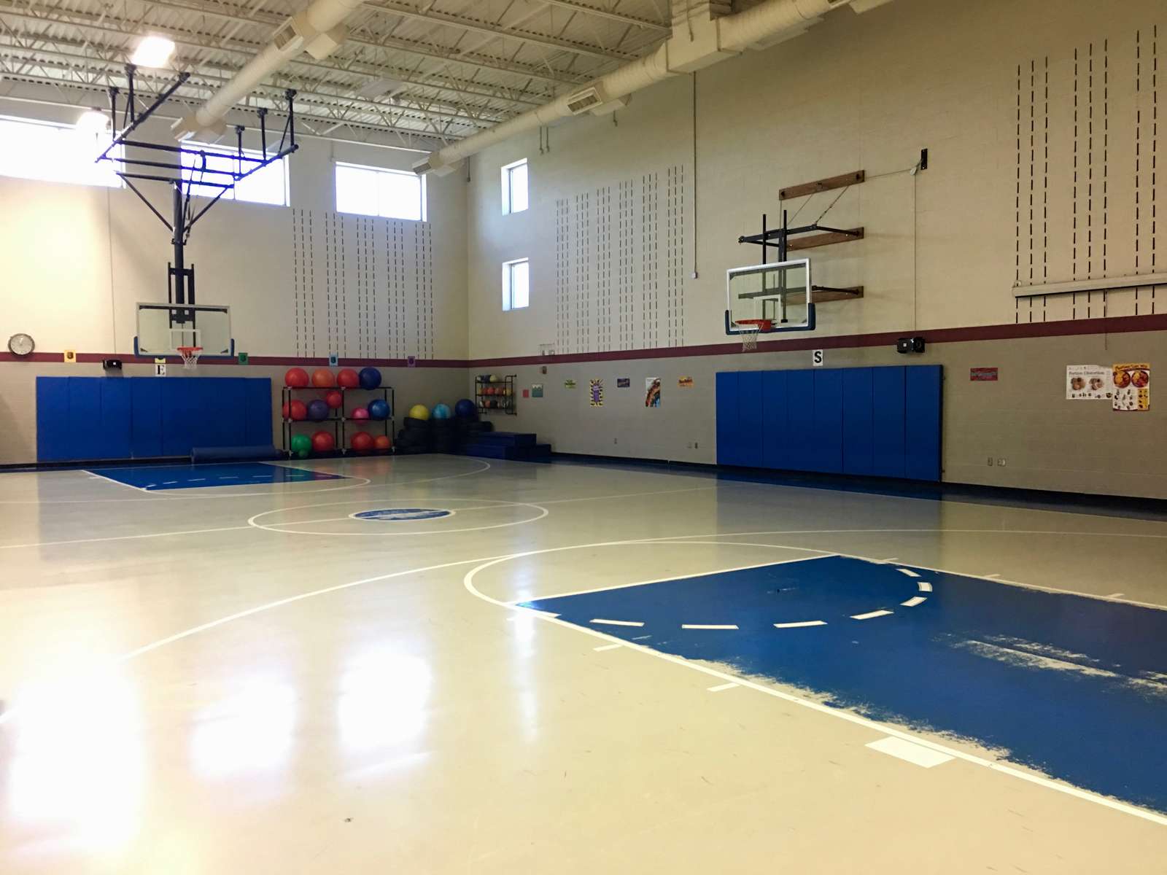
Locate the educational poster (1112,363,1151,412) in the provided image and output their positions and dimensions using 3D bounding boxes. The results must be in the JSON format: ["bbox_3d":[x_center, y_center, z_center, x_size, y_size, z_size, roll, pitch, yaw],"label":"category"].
[{"bbox_3d":[7.084,-0.642,12.644,0.010,0.600,0.460,-2,3,-36],"label":"educational poster"}]

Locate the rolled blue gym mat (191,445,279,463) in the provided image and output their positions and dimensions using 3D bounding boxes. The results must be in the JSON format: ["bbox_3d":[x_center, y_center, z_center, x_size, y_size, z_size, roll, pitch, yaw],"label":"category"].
[{"bbox_3d":[-8.160,0.376,22.860,1.890,0.340,0.340,-2,3,-36],"label":"rolled blue gym mat"}]

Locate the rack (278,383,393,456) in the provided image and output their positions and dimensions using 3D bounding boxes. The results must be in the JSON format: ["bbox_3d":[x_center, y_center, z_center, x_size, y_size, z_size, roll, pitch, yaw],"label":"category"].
[{"bbox_3d":[-6.044,-0.397,24.343,2.710,1.710,0.510,-2,3,-36],"label":"rack"}]

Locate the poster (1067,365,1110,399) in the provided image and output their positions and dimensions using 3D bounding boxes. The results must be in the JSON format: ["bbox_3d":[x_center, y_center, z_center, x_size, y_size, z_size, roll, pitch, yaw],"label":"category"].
[{"bbox_3d":[6.762,-0.728,13.087,0.010,0.445,0.610,-2,3,-36],"label":"poster"}]

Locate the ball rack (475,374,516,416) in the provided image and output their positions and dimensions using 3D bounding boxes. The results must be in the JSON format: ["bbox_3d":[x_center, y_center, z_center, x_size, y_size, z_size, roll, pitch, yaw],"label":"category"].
[{"bbox_3d":[-2.280,-1.095,25.392,0.320,1.020,1.570,-2,3,-36],"label":"ball rack"}]

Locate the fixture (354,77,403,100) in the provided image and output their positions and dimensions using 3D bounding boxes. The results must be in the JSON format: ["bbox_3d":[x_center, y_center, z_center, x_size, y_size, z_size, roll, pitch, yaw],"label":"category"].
[{"bbox_3d":[-3.832,-6.558,18.297,0.420,0.070,1.210,-2,3,-36],"label":"fixture"}]

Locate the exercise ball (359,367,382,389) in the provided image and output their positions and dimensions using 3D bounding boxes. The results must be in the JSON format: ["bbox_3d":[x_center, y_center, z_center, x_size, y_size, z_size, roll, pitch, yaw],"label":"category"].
[{"bbox_3d":[-5.376,-1.485,24.696,0.580,0.580,0.580,0,2,0],"label":"exercise ball"}]

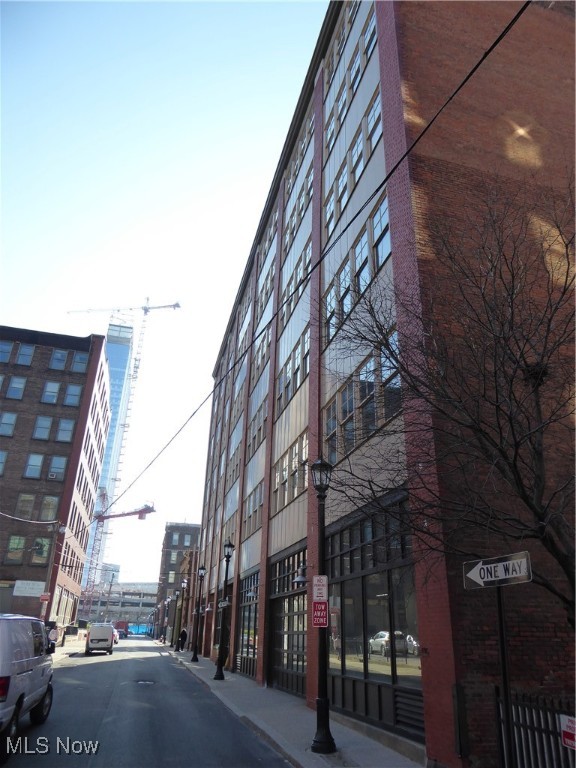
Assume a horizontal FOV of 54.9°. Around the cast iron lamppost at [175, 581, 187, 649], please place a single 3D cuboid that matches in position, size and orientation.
[{"bbox_3d":[-8.507,18.384,44.300,0.440,5.300,0.440,8,-25,-13],"label":"cast iron lamppost"}]

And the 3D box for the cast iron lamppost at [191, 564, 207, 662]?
[{"bbox_3d":[-5.310,13.669,33.276,0.440,5.300,0.440,8,-25,-13],"label":"cast iron lamppost"}]

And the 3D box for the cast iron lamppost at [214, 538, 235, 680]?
[{"bbox_3d":[-2.564,8.951,22.464,0.440,5.300,0.440,8,-25,-13],"label":"cast iron lamppost"}]

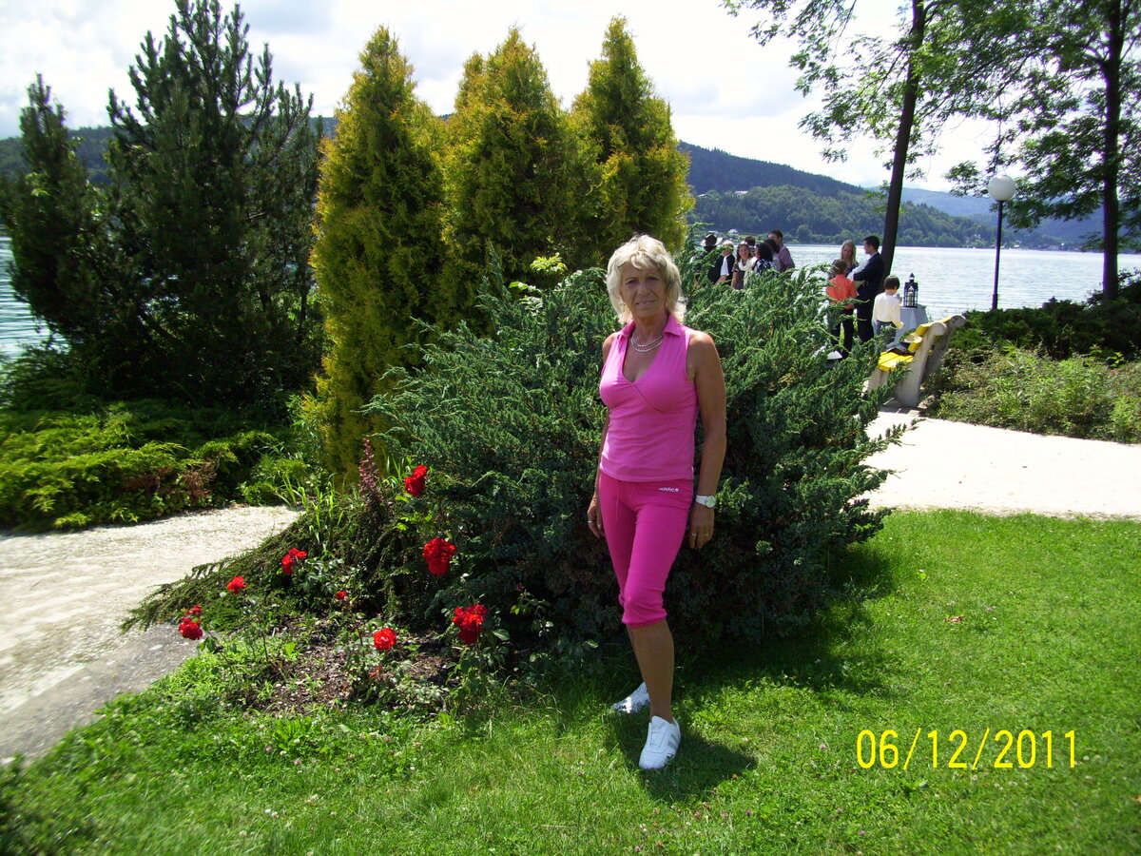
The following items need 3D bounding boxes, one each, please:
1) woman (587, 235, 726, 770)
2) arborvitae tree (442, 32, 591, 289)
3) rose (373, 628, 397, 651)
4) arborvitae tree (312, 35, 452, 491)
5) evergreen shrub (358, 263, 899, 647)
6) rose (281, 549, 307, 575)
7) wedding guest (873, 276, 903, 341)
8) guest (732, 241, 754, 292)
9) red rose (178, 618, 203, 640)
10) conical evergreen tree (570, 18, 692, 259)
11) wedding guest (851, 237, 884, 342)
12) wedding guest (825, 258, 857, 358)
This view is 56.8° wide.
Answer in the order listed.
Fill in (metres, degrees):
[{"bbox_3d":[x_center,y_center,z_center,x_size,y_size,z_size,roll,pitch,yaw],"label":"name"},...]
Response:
[{"bbox_3d":[0.261,0.221,3.369,0.450,1.640,0.400,5,11,23],"label":"woman"},{"bbox_3d":[-0.374,-1.146,7.211,0.970,2.980,0.970,1,10,0],"label":"arborvitae tree"},{"bbox_3d":[-0.656,0.750,3.739,0.080,0.075,0.080,1,10,0],"label":"rose"},{"bbox_3d":[-1.233,-1.071,6.871,0.900,2.930,0.900,1,10,0],"label":"arborvitae tree"},{"bbox_3d":[0.311,-0.064,5.218,2.600,1.560,2.200,1,10,0],"label":"evergreen shrub"},{"bbox_3d":[-1.157,0.559,4.417,0.100,0.105,0.095,1,10,0],"label":"rose"},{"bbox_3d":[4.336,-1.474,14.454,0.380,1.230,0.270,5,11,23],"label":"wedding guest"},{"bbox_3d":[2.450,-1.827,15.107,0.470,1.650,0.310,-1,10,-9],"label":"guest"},{"bbox_3d":[-1.394,0.738,3.870,0.088,0.075,0.085,1,10,0],"label":"red rose"},{"bbox_3d":[0.375,-1.240,7.396,0.970,3.120,0.970,1,10,0],"label":"conical evergreen tree"},{"bbox_3d":[4.223,-1.863,15.096,0.420,1.770,0.500,3,10,11],"label":"wedding guest"},{"bbox_3d":[3.752,-1.620,14.633,0.430,1.440,0.270,2,10,6],"label":"wedding guest"}]

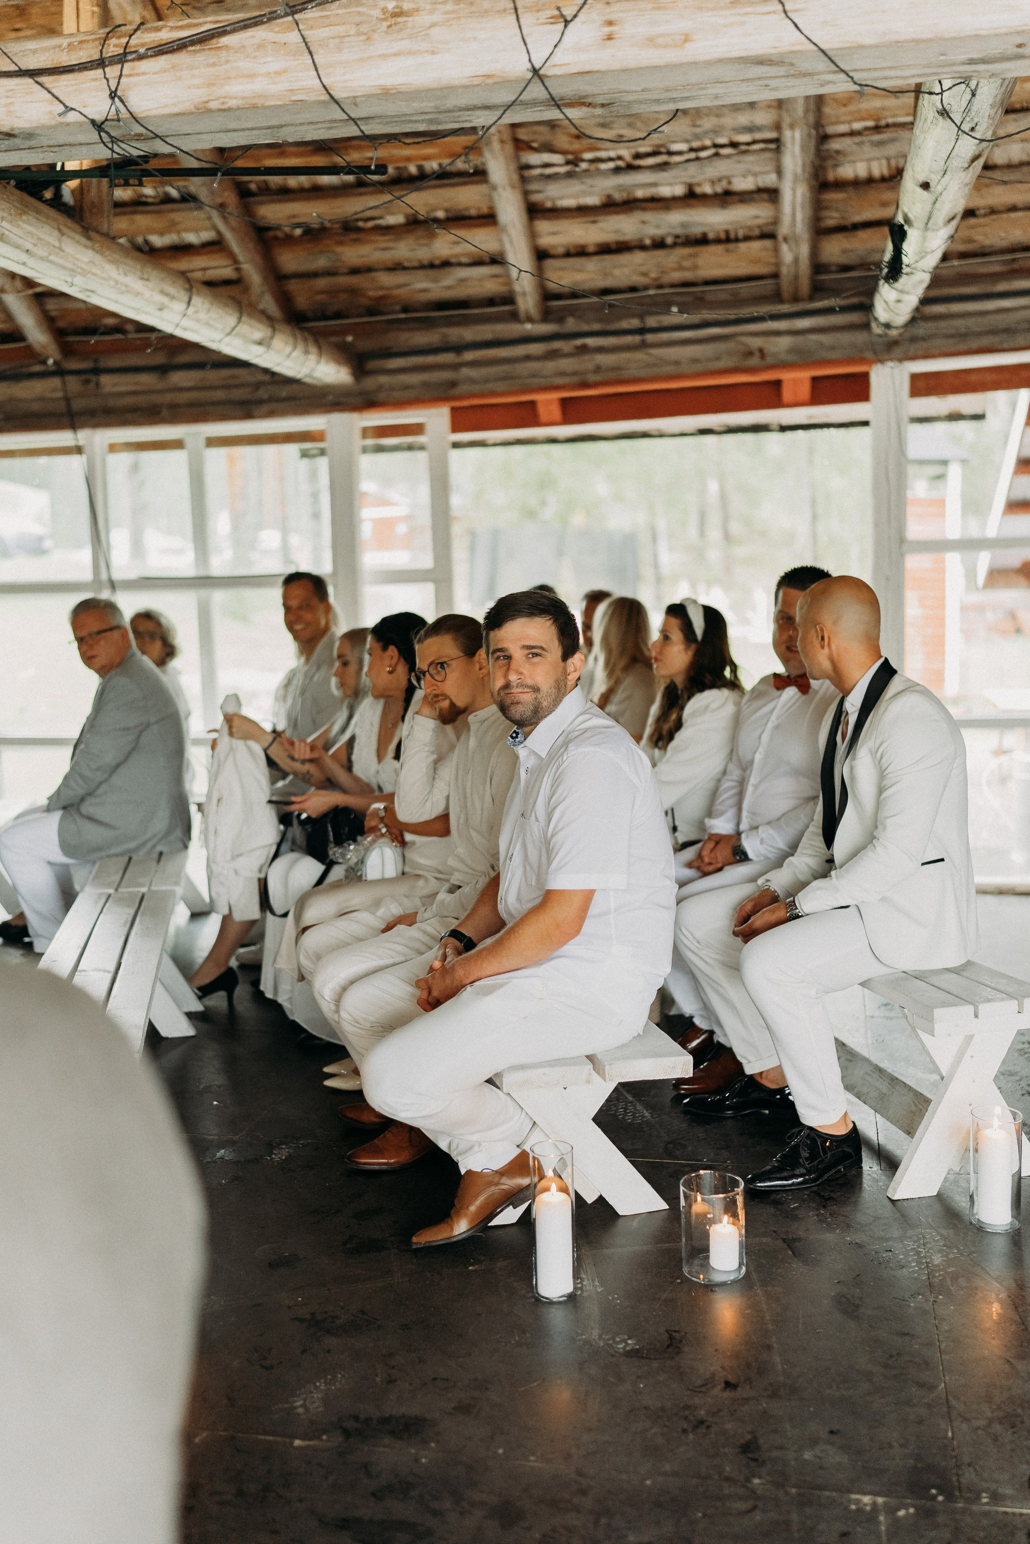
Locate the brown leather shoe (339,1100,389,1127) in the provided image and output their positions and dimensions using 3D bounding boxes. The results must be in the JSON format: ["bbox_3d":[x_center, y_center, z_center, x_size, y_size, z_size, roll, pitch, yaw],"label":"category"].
[{"bbox_3d":[-0.271,0.765,3.570,0.295,0.110,0.105,-3,7,-7],"label":"brown leather shoe"}]

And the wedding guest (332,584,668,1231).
[{"bbox_3d":[-0.012,0.250,3.062,0.710,1.230,0.560,-4,6,-20],"label":"wedding guest"}]

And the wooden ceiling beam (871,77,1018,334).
[{"bbox_3d":[1.277,-1.722,4.697,0.190,0.190,2.823,-1,6,11],"label":"wooden ceiling beam"}]

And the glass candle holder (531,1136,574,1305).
[{"bbox_3d":[0.066,0.790,2.639,0.076,0.266,0.076,-2,7,0],"label":"glass candle holder"}]

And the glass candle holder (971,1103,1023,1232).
[{"bbox_3d":[0.914,0.753,2.851,0.098,0.215,0.098,-2,7,0],"label":"glass candle holder"}]

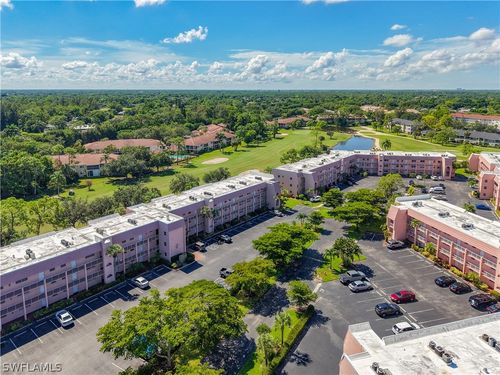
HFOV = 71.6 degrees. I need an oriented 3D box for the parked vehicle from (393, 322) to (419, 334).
[{"bbox_3d":[26.844,24.008,59.650,4.600,1.480,1.800,-4,16,-14],"label":"parked vehicle"}]

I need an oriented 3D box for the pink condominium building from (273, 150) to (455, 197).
[{"bbox_3d":[51.200,-9.396,166.805,98.000,10.600,40.600,-7,17,-24],"label":"pink condominium building"}]

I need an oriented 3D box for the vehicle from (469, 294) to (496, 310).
[{"bbox_3d":[45.144,21.793,67.085,4.800,1.720,1.920,-4,16,-14],"label":"vehicle"}]

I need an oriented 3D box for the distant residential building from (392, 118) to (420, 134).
[{"bbox_3d":[150.613,-58.660,334.179,15.000,12.000,25.000,-13,20,-38],"label":"distant residential building"}]

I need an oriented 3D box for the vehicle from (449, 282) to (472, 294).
[{"bbox_3d":[44.978,21.470,73.826,4.600,1.620,1.870,-5,16,-17],"label":"vehicle"}]

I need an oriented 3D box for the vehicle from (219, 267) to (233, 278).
[{"bbox_3d":[-4.347,19.180,76.264,5.300,1.780,1.920,13,20,39],"label":"vehicle"}]

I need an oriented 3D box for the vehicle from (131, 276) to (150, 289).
[{"bbox_3d":[-24.072,20.910,76.090,4.650,1.470,1.830,13,20,39],"label":"vehicle"}]

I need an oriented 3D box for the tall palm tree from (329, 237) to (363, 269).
[{"bbox_3d":[22.862,15.299,80.792,6.000,6.800,6.300,-4,16,-14],"label":"tall palm tree"}]

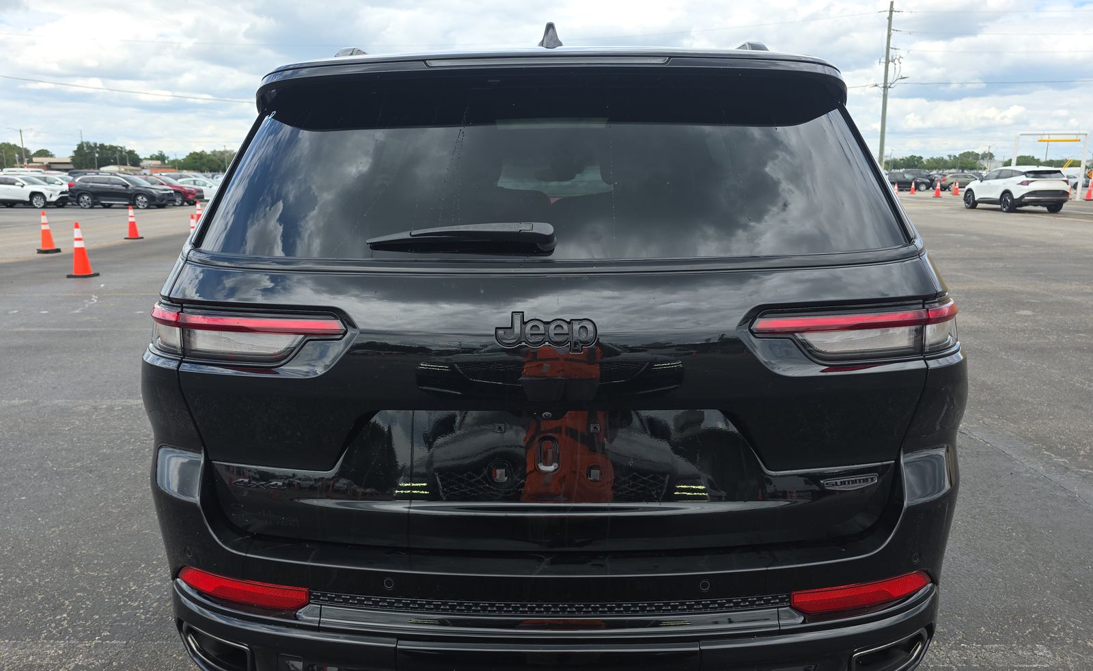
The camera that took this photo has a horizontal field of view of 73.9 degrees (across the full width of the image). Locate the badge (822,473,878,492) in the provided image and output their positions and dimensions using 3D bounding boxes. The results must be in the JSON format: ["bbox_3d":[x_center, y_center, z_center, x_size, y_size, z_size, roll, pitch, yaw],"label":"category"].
[{"bbox_3d":[0.598,0.292,1.425,0.118,0.028,0.010,-3,13,-12],"label":"badge"}]

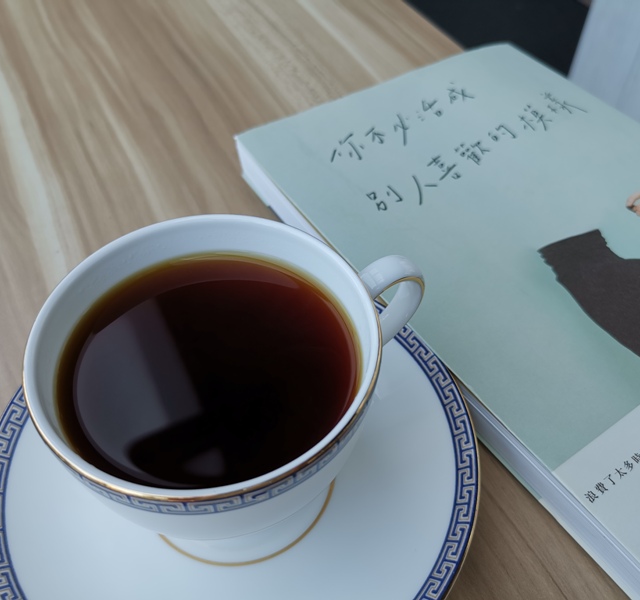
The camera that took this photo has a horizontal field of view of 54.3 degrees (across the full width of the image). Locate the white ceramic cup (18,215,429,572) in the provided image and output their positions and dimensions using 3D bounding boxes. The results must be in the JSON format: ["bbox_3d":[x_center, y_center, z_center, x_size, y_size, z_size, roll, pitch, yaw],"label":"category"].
[{"bbox_3d":[-0.015,0.024,0.155,0.090,0.063,0.072,-20,53,-16],"label":"white ceramic cup"}]

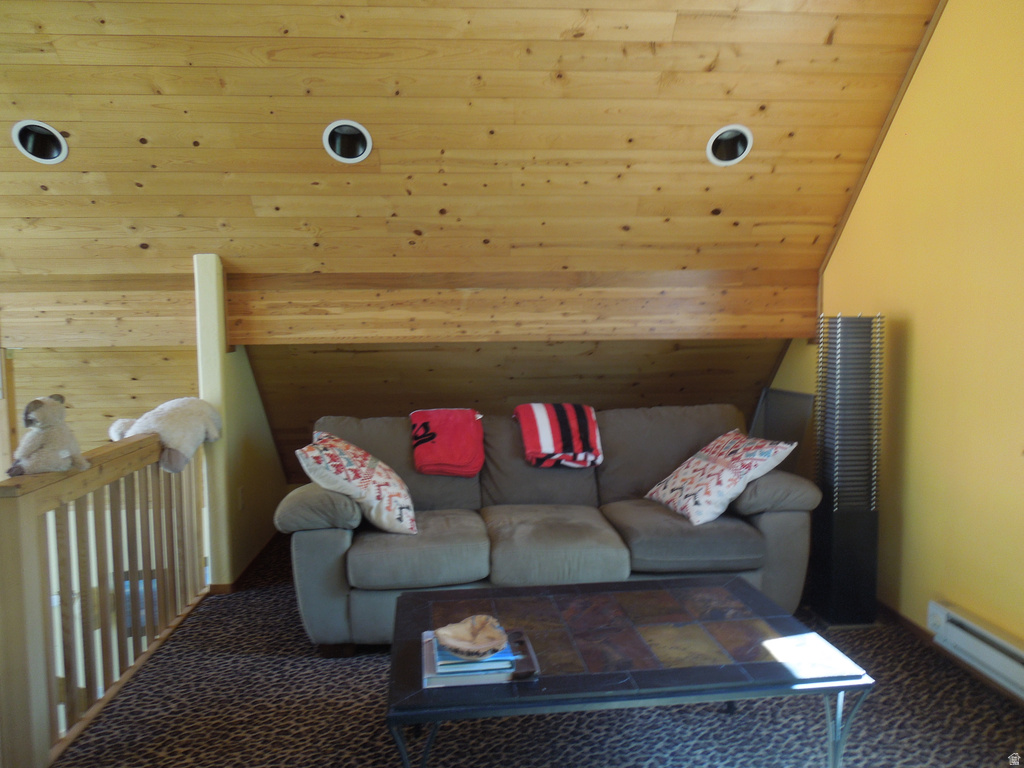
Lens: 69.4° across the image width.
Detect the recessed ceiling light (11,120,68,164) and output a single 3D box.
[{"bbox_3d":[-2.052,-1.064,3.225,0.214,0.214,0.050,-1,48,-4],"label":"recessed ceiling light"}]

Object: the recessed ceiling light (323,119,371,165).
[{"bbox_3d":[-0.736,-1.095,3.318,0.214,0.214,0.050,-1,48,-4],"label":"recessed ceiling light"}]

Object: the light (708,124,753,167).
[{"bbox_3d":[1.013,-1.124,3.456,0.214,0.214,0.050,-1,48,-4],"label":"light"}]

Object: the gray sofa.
[{"bbox_3d":[0.156,0.627,3.593,2.343,0.939,0.932,-1,4,-7],"label":"gray sofa"}]

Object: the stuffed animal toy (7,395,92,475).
[{"bbox_3d":[-1.666,0.177,2.664,0.281,0.280,0.192,-3,5,-26],"label":"stuffed animal toy"}]

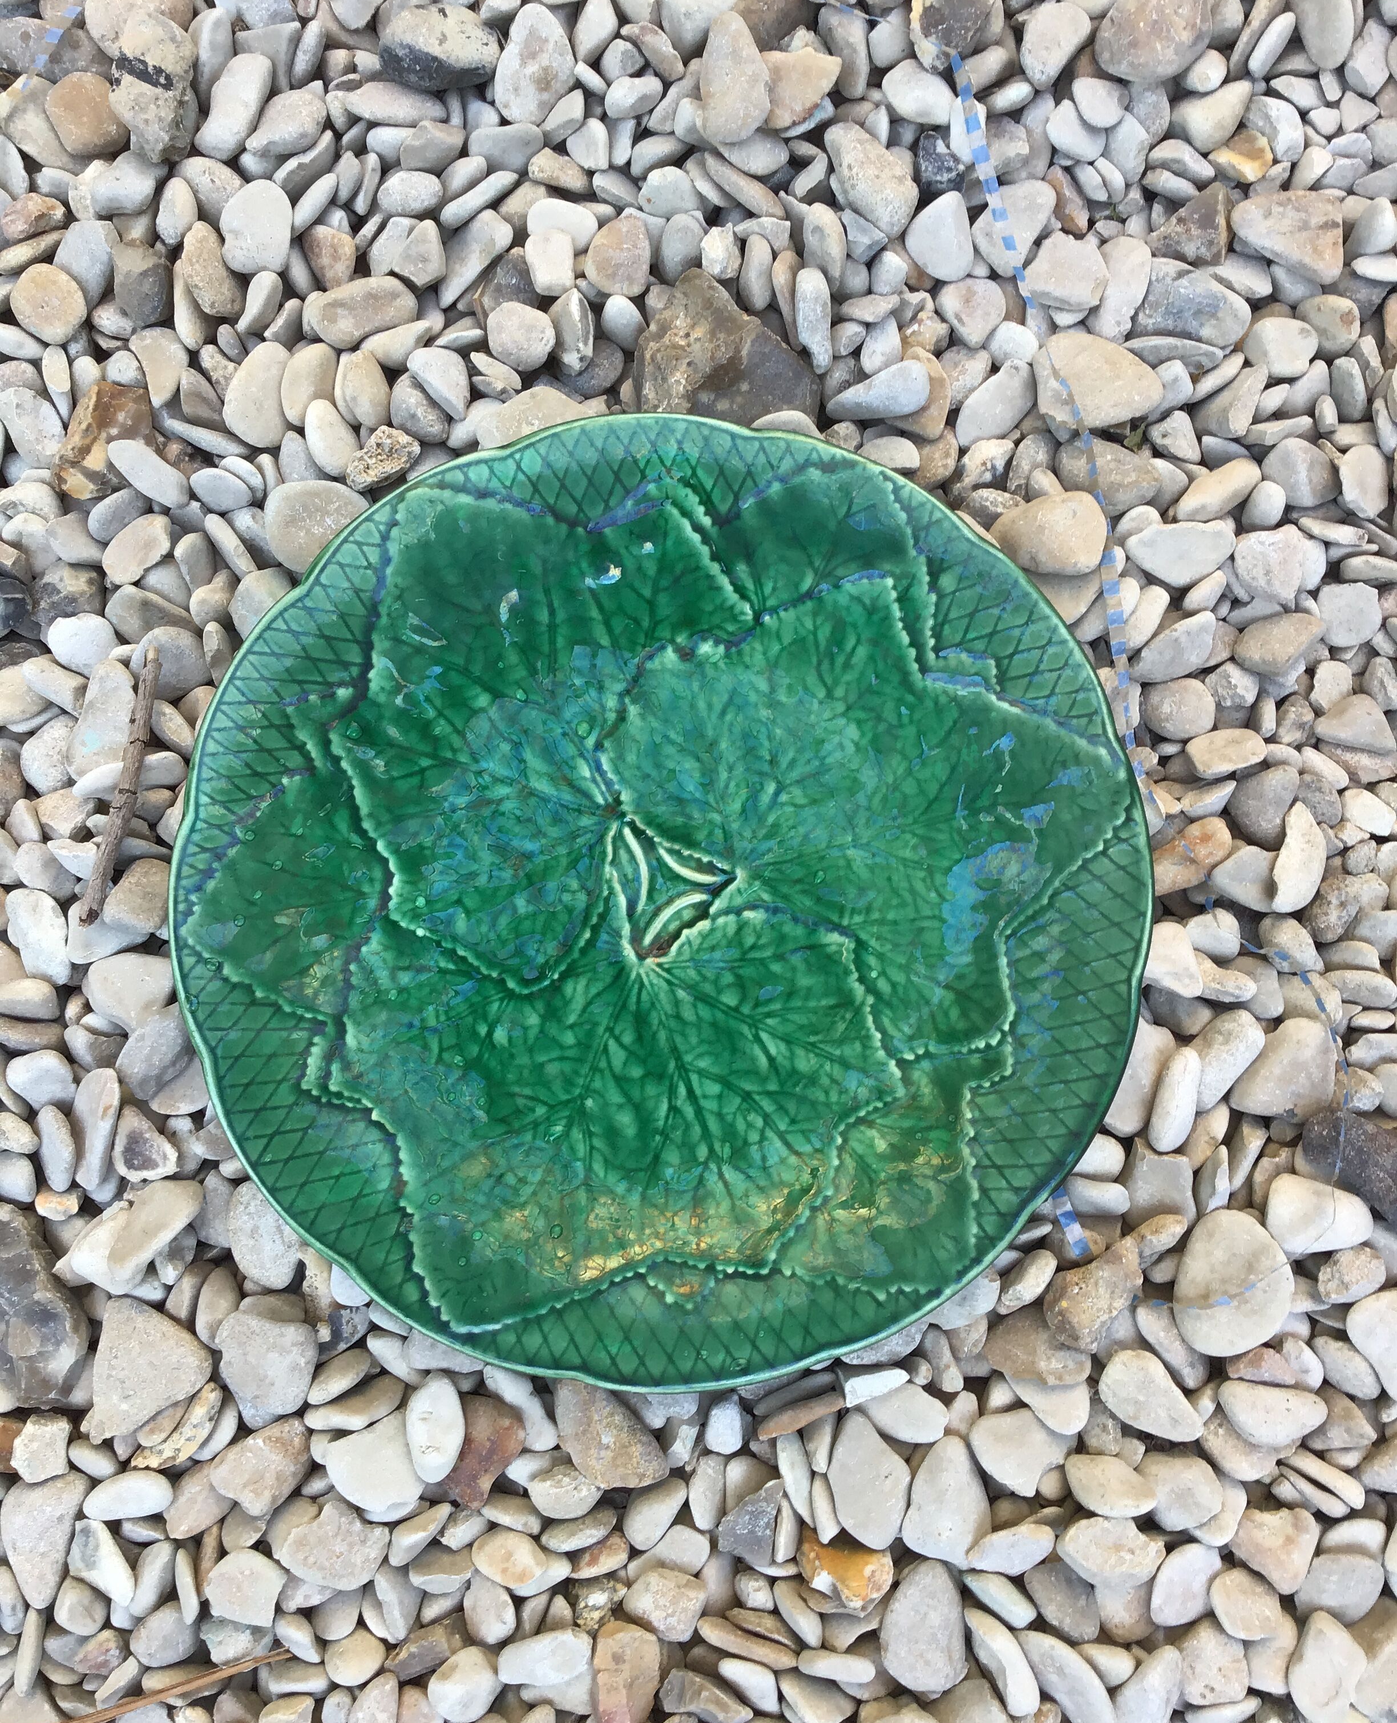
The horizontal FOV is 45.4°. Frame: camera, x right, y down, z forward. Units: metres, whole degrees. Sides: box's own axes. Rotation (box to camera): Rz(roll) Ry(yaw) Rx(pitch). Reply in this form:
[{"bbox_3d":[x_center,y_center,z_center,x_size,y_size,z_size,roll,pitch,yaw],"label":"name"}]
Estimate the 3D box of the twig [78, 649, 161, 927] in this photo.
[{"bbox_3d":[-0.132,-0.017,0.386,0.006,0.006,0.067,11,82,0],"label":"twig"}]

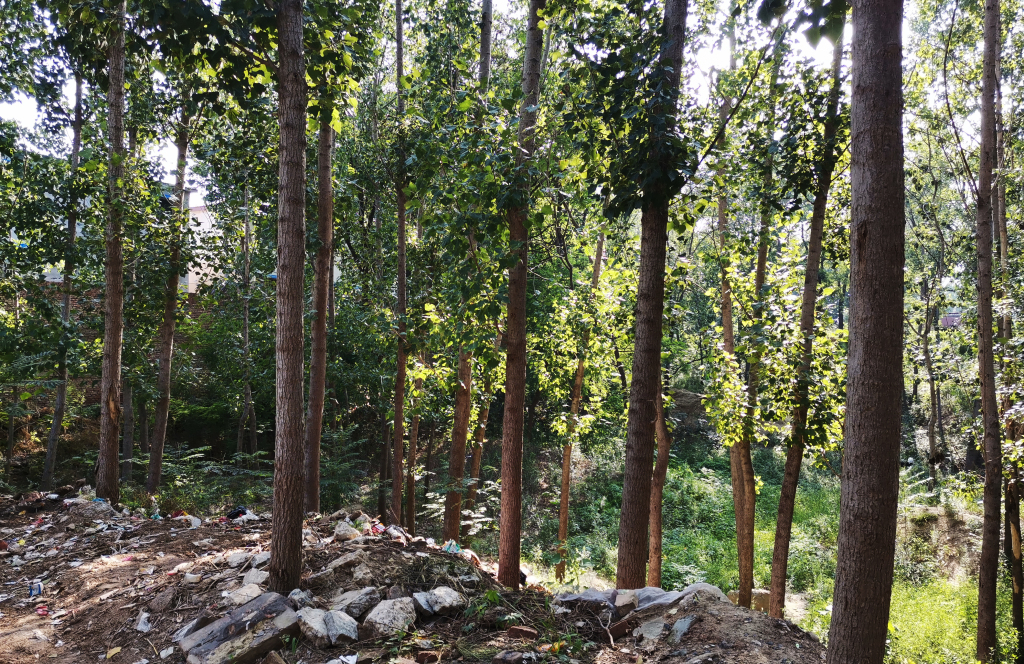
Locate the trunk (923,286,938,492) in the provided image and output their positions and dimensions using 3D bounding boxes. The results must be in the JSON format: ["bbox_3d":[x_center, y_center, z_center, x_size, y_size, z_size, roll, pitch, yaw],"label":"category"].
[{"bbox_3d":[6.810,0.918,12.500,0.228,3.381,0.146,0,0,0],"label":"trunk"}]

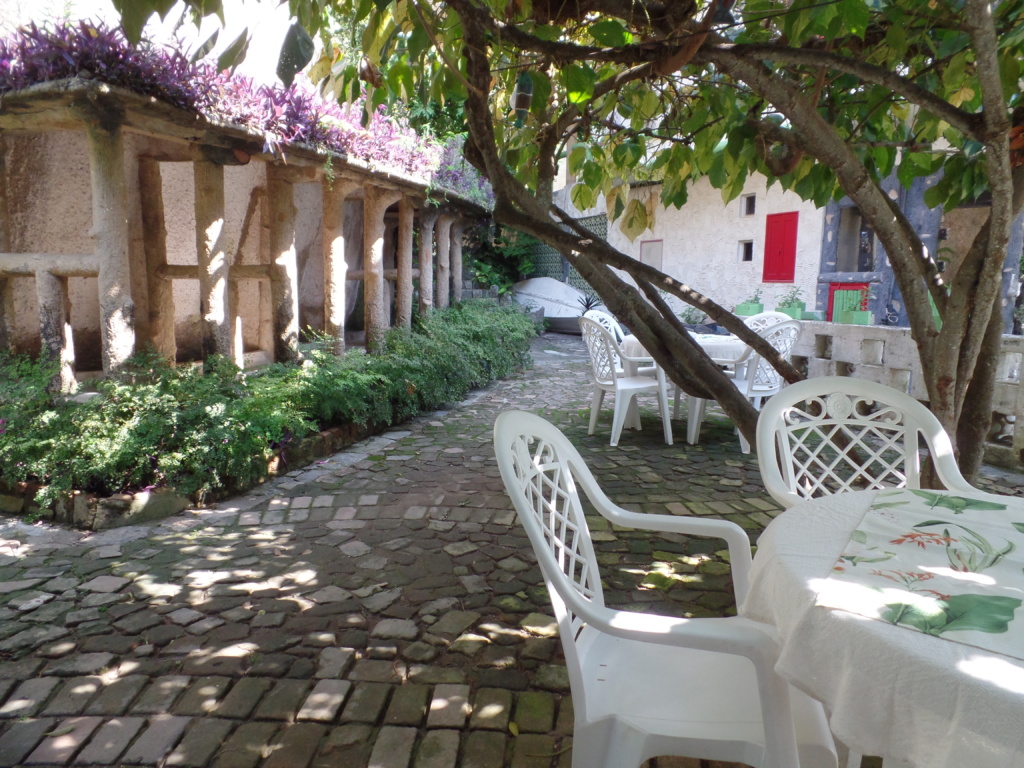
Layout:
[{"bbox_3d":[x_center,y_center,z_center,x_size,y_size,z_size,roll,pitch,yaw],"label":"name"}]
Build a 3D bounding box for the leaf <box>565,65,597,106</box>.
[{"bbox_3d":[0.322,-1.409,3.200,0.150,0.185,0.060,1,9,5],"label":"leaf"}]

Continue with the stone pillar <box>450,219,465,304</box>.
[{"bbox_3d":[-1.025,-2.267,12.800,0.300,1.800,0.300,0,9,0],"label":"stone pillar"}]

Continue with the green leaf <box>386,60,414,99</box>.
[{"bbox_3d":[-0.574,-1.566,3.500,0.140,0.190,0.070,-1,9,-9],"label":"green leaf"}]

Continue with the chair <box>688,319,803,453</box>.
[{"bbox_3d":[1.658,-0.007,4.746,0.547,0.893,0.561,-5,10,-34],"label":"chair"}]

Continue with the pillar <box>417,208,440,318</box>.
[{"bbox_3d":[-1.387,-1.985,11.300,0.340,1.880,0.360,0,9,0],"label":"pillar"}]

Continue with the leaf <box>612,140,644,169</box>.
[{"bbox_3d":[0.611,-1.214,3.600,0.155,0.145,0.060,2,9,9],"label":"leaf"}]

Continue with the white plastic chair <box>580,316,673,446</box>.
[{"bbox_3d":[0.797,-0.038,4.882,0.561,0.893,0.547,-2,9,-16],"label":"white plastic chair"}]

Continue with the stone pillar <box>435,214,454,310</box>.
[{"bbox_3d":[-1.190,-2.108,12.000,0.320,1.820,0.340,0,9,0],"label":"stone pillar"}]

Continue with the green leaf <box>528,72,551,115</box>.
[{"bbox_3d":[0.136,-1.494,3.500,0.130,0.230,0.060,0,9,0],"label":"green leaf"}]

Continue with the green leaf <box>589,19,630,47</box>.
[{"bbox_3d":[0.444,-1.601,3.100,0.190,0.130,0.070,2,9,7],"label":"green leaf"}]

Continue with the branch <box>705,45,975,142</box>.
[{"bbox_3d":[1.797,-1.596,3.700,1.530,0.520,0.350,0,9,0],"label":"branch"}]

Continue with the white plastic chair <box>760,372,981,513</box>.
[{"bbox_3d":[0.886,0.462,1.602,0.547,0.893,0.561,0,9,-5],"label":"white plastic chair"}]

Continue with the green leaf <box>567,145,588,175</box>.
[{"bbox_3d":[0.391,-1.320,4.000,0.115,0.175,0.060,0,9,0],"label":"green leaf"}]

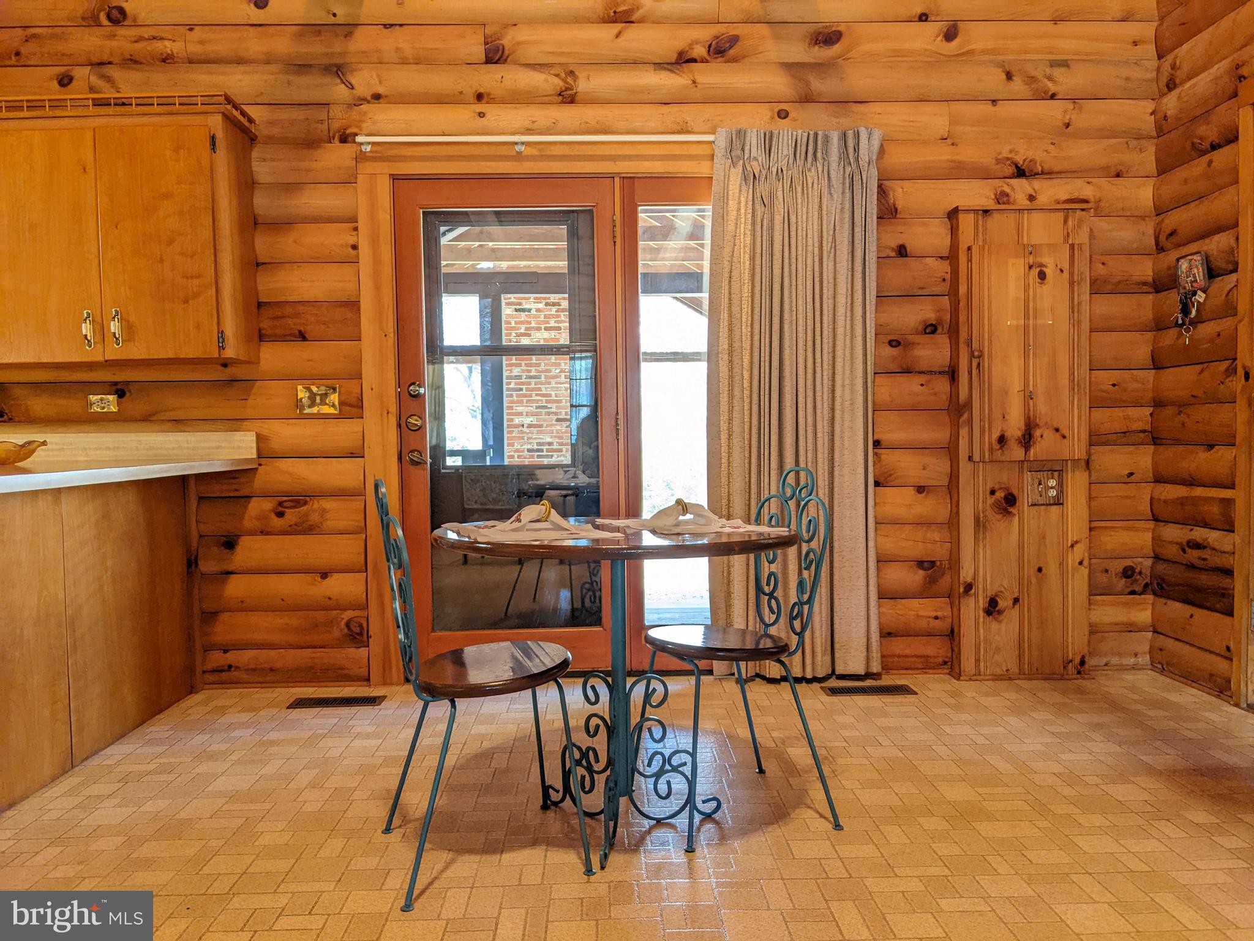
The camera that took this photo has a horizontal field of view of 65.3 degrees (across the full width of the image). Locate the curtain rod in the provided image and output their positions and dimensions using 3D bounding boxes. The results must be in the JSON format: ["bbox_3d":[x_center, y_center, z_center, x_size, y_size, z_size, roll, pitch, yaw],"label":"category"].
[{"bbox_3d":[-0.041,-1.290,3.846,2.049,0.065,0.090,-1,3,-1],"label":"curtain rod"}]

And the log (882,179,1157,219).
[{"bbox_3d":[1.574,-1.105,4.027,1.131,0.159,0.131,-1,2,-1],"label":"log"}]

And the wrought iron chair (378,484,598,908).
[{"bbox_3d":[-0.355,0.468,2.341,0.487,0.906,0.437,-2,2,-20],"label":"wrought iron chair"}]

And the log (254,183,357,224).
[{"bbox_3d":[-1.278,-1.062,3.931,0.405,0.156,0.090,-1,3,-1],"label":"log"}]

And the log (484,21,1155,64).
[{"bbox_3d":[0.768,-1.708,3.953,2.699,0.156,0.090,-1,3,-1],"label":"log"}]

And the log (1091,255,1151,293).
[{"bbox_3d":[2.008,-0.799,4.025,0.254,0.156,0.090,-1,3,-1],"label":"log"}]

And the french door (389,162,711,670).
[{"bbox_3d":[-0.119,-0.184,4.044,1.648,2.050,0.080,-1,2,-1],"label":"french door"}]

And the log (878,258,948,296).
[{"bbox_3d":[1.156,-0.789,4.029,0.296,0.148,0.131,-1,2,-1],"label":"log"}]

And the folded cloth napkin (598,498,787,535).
[{"bbox_3d":[0.158,0.109,2.533,0.477,0.078,0.352,-1,2,-1],"label":"folded cloth napkin"}]

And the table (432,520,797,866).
[{"bbox_3d":[-0.023,0.531,2.494,0.912,0.761,0.912,-1,2,-1],"label":"table"}]

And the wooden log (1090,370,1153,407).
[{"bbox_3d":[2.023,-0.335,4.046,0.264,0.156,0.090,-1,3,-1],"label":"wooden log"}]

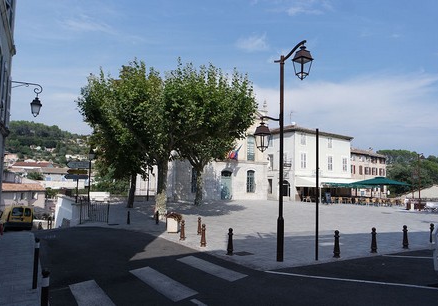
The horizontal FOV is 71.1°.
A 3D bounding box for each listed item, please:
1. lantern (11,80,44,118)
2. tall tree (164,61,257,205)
[{"bbox_3d":[-7.812,-2.223,12.500,1.150,1.400,0.460,4,-6,-30],"label":"lantern"},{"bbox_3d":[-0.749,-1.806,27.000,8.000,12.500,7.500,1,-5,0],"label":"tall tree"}]

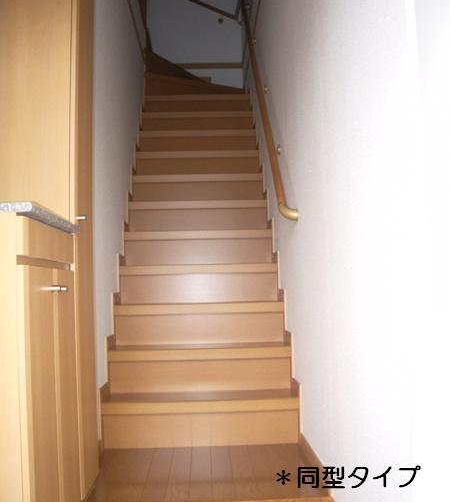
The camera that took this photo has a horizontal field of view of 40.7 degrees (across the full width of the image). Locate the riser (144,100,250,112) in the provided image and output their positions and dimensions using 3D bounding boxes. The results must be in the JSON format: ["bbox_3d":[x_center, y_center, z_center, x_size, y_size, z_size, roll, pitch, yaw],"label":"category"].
[{"bbox_3d":[-0.209,-1.076,4.649,0.805,0.151,0.022,-1,-3,-2],"label":"riser"}]

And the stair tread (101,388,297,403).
[{"bbox_3d":[-0.104,0.640,2.590,0.805,0.043,0.236,-1,-3,-2],"label":"stair tread"}]

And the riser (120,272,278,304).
[{"bbox_3d":[-0.132,0.189,3.152,0.805,0.151,0.022,-1,-3,-2],"label":"riser"}]

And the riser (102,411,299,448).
[{"bbox_3d":[-0.099,0.731,2.510,0.805,0.151,0.022,-1,-3,-2],"label":"riser"}]

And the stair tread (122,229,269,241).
[{"bbox_3d":[-0.148,-0.083,3.446,0.805,0.043,0.236,-1,-3,-2],"label":"stair tread"}]

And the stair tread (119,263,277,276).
[{"bbox_3d":[-0.137,0.098,3.232,0.805,0.043,0.236,-1,-3,-2],"label":"stair tread"}]

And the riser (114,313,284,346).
[{"bbox_3d":[-0.121,0.369,2.938,0.805,0.151,0.022,-1,-3,-2],"label":"riser"}]

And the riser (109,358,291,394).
[{"bbox_3d":[-0.110,0.550,2.724,0.805,0.151,0.022,-1,-3,-2],"label":"riser"}]

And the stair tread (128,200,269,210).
[{"bbox_3d":[-0.159,-0.264,3.659,0.805,0.043,0.236,-1,-3,-2],"label":"stair tread"}]

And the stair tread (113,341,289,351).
[{"bbox_3d":[-0.115,0.459,2.804,0.805,0.043,0.236,-1,-3,-2],"label":"stair tread"}]

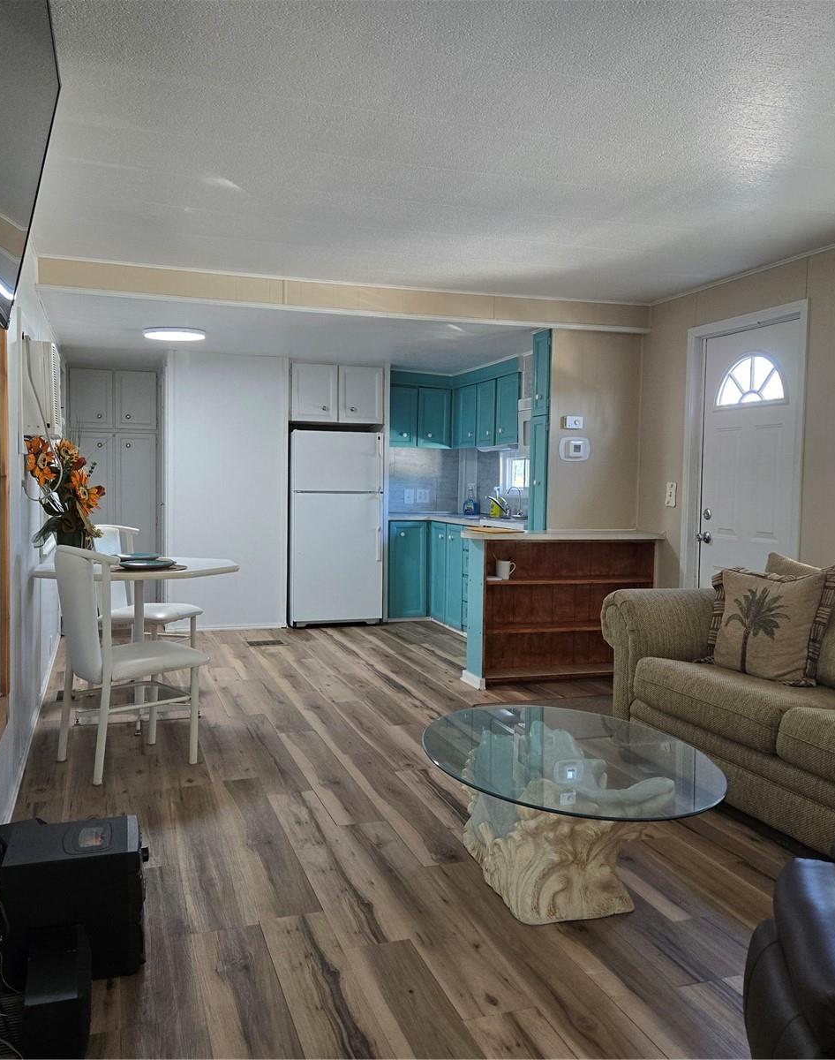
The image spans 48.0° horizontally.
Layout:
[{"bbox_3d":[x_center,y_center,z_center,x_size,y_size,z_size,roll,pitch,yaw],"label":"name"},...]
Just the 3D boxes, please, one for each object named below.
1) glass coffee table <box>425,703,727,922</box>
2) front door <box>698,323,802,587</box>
[{"bbox_3d":[0.442,0.878,2.841,0.824,0.430,1.150,0,3,-18],"label":"glass coffee table"},{"bbox_3d":[1.819,-0.074,5.206,0.050,2.054,0.865,0,3,-18],"label":"front door"}]

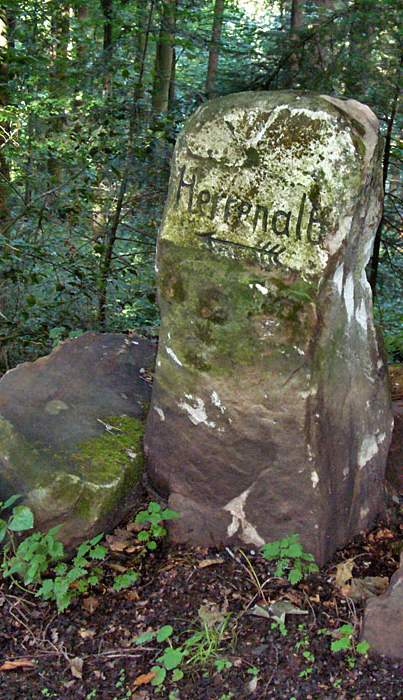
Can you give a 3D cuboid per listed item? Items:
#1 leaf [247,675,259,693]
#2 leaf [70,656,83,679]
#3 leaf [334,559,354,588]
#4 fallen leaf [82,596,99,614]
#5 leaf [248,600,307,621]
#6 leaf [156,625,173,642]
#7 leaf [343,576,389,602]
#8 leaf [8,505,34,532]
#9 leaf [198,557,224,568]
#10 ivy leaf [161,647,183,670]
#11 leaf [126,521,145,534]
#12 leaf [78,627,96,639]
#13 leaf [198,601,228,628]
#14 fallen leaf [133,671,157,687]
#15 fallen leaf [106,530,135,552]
[{"bbox_3d":[0.107,0.685,2.037,0.026,0.012,0.053,3,16,0],"label":"leaf"},{"bbox_3d":[-0.259,0.657,2.051,0.028,0.020,0.054,3,16,0],"label":"leaf"},{"bbox_3d":[0.382,0.602,2.668,0.050,0.020,0.090,10,35,16],"label":"leaf"},{"bbox_3d":[-0.275,0.633,2.454,0.043,0.020,0.058,1,24,-7],"label":"fallen leaf"},{"bbox_3d":[0.176,0.607,2.299,0.133,0.024,0.055,3,16,0],"label":"leaf"},{"bbox_3d":[-0.085,0.654,2.288,0.034,0.010,0.046,29,42,33],"label":"leaf"},{"bbox_3d":[0.432,0.628,2.611,0.110,0.025,0.085,12,16,33],"label":"leaf"},{"bbox_3d":[-0.481,0.447,2.631,0.066,0.014,0.062,35,48,24],"label":"leaf"},{"bbox_3d":[0.025,0.586,2.730,0.067,0.016,0.025,-4,15,-27],"label":"leaf"},{"bbox_3d":[-0.060,0.643,2.066,0.046,0.025,0.050,3,16,0],"label":"ivy leaf"},{"bbox_3d":[-0.194,0.522,2.914,0.062,0.020,0.048,-2,15,-20],"label":"leaf"},{"bbox_3d":[-0.254,0.623,2.185,0.040,0.013,0.032,3,16,0],"label":"leaf"},{"bbox_3d":[0.028,0.607,2.274,0.066,0.024,0.085,3,16,0],"label":"leaf"},{"bbox_3d":[-0.124,0.716,2.161,0.066,0.014,0.028,-10,19,-43],"label":"fallen leaf"},{"bbox_3d":[-0.212,0.500,2.590,0.075,0.030,0.060,3,16,0],"label":"fallen leaf"}]

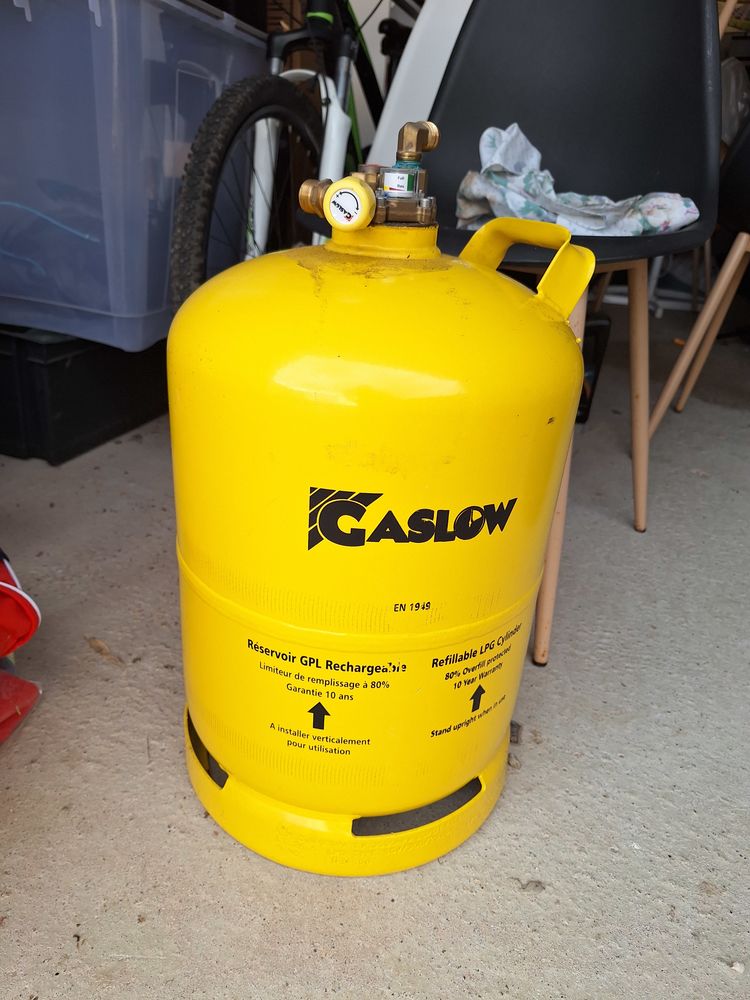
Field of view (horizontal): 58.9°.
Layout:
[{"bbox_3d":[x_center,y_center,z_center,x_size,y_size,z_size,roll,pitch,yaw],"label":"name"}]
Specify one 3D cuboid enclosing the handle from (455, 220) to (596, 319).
[{"bbox_3d":[0.115,-0.183,0.517,0.038,0.055,0.117,24,11,-34],"label":"handle"}]

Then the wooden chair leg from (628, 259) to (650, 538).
[{"bbox_3d":[0.411,-0.141,1.027,0.028,0.447,0.028,-9,27,6],"label":"wooden chair leg"}]

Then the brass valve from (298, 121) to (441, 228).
[{"bbox_3d":[-0.003,-0.218,0.448,0.096,0.064,0.082,12,25,16],"label":"brass valve"}]

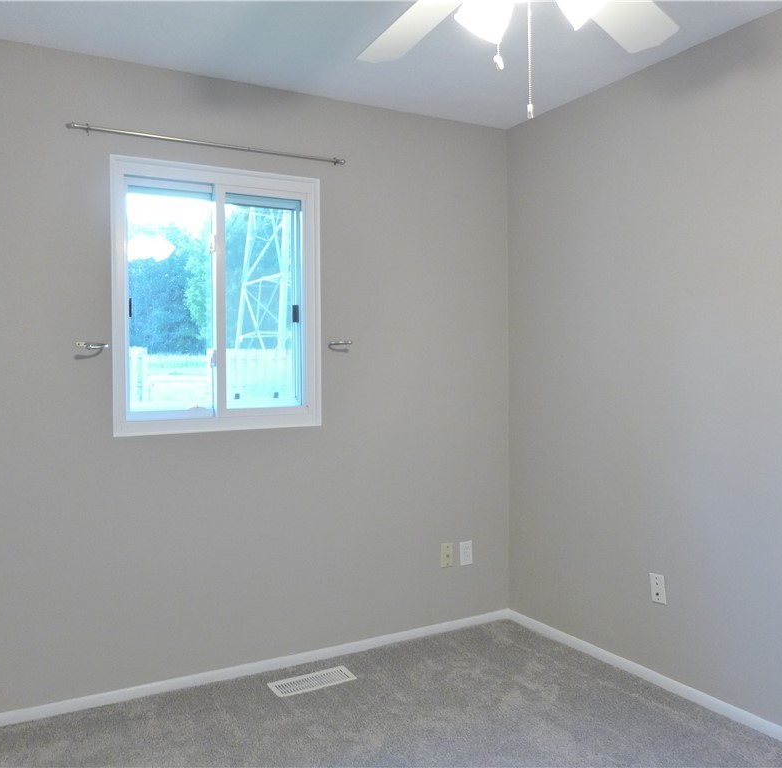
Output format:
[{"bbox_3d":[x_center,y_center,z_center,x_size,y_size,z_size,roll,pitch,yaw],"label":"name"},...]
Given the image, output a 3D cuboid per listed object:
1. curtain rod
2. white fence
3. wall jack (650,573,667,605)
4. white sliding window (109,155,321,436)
[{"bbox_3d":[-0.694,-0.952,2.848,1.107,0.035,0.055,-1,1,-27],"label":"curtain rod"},{"bbox_3d":[-3.665,-0.123,15.044,3.548,1.278,0.120,-1,1,-27],"label":"white fence"},{"bbox_3d":[1.058,0.815,2.821,0.012,0.115,0.071,-1,1,-31],"label":"wall jack"},{"bbox_3d":[-0.692,-0.343,2.916,0.851,1.069,0.070,-1,1,-27],"label":"white sliding window"}]

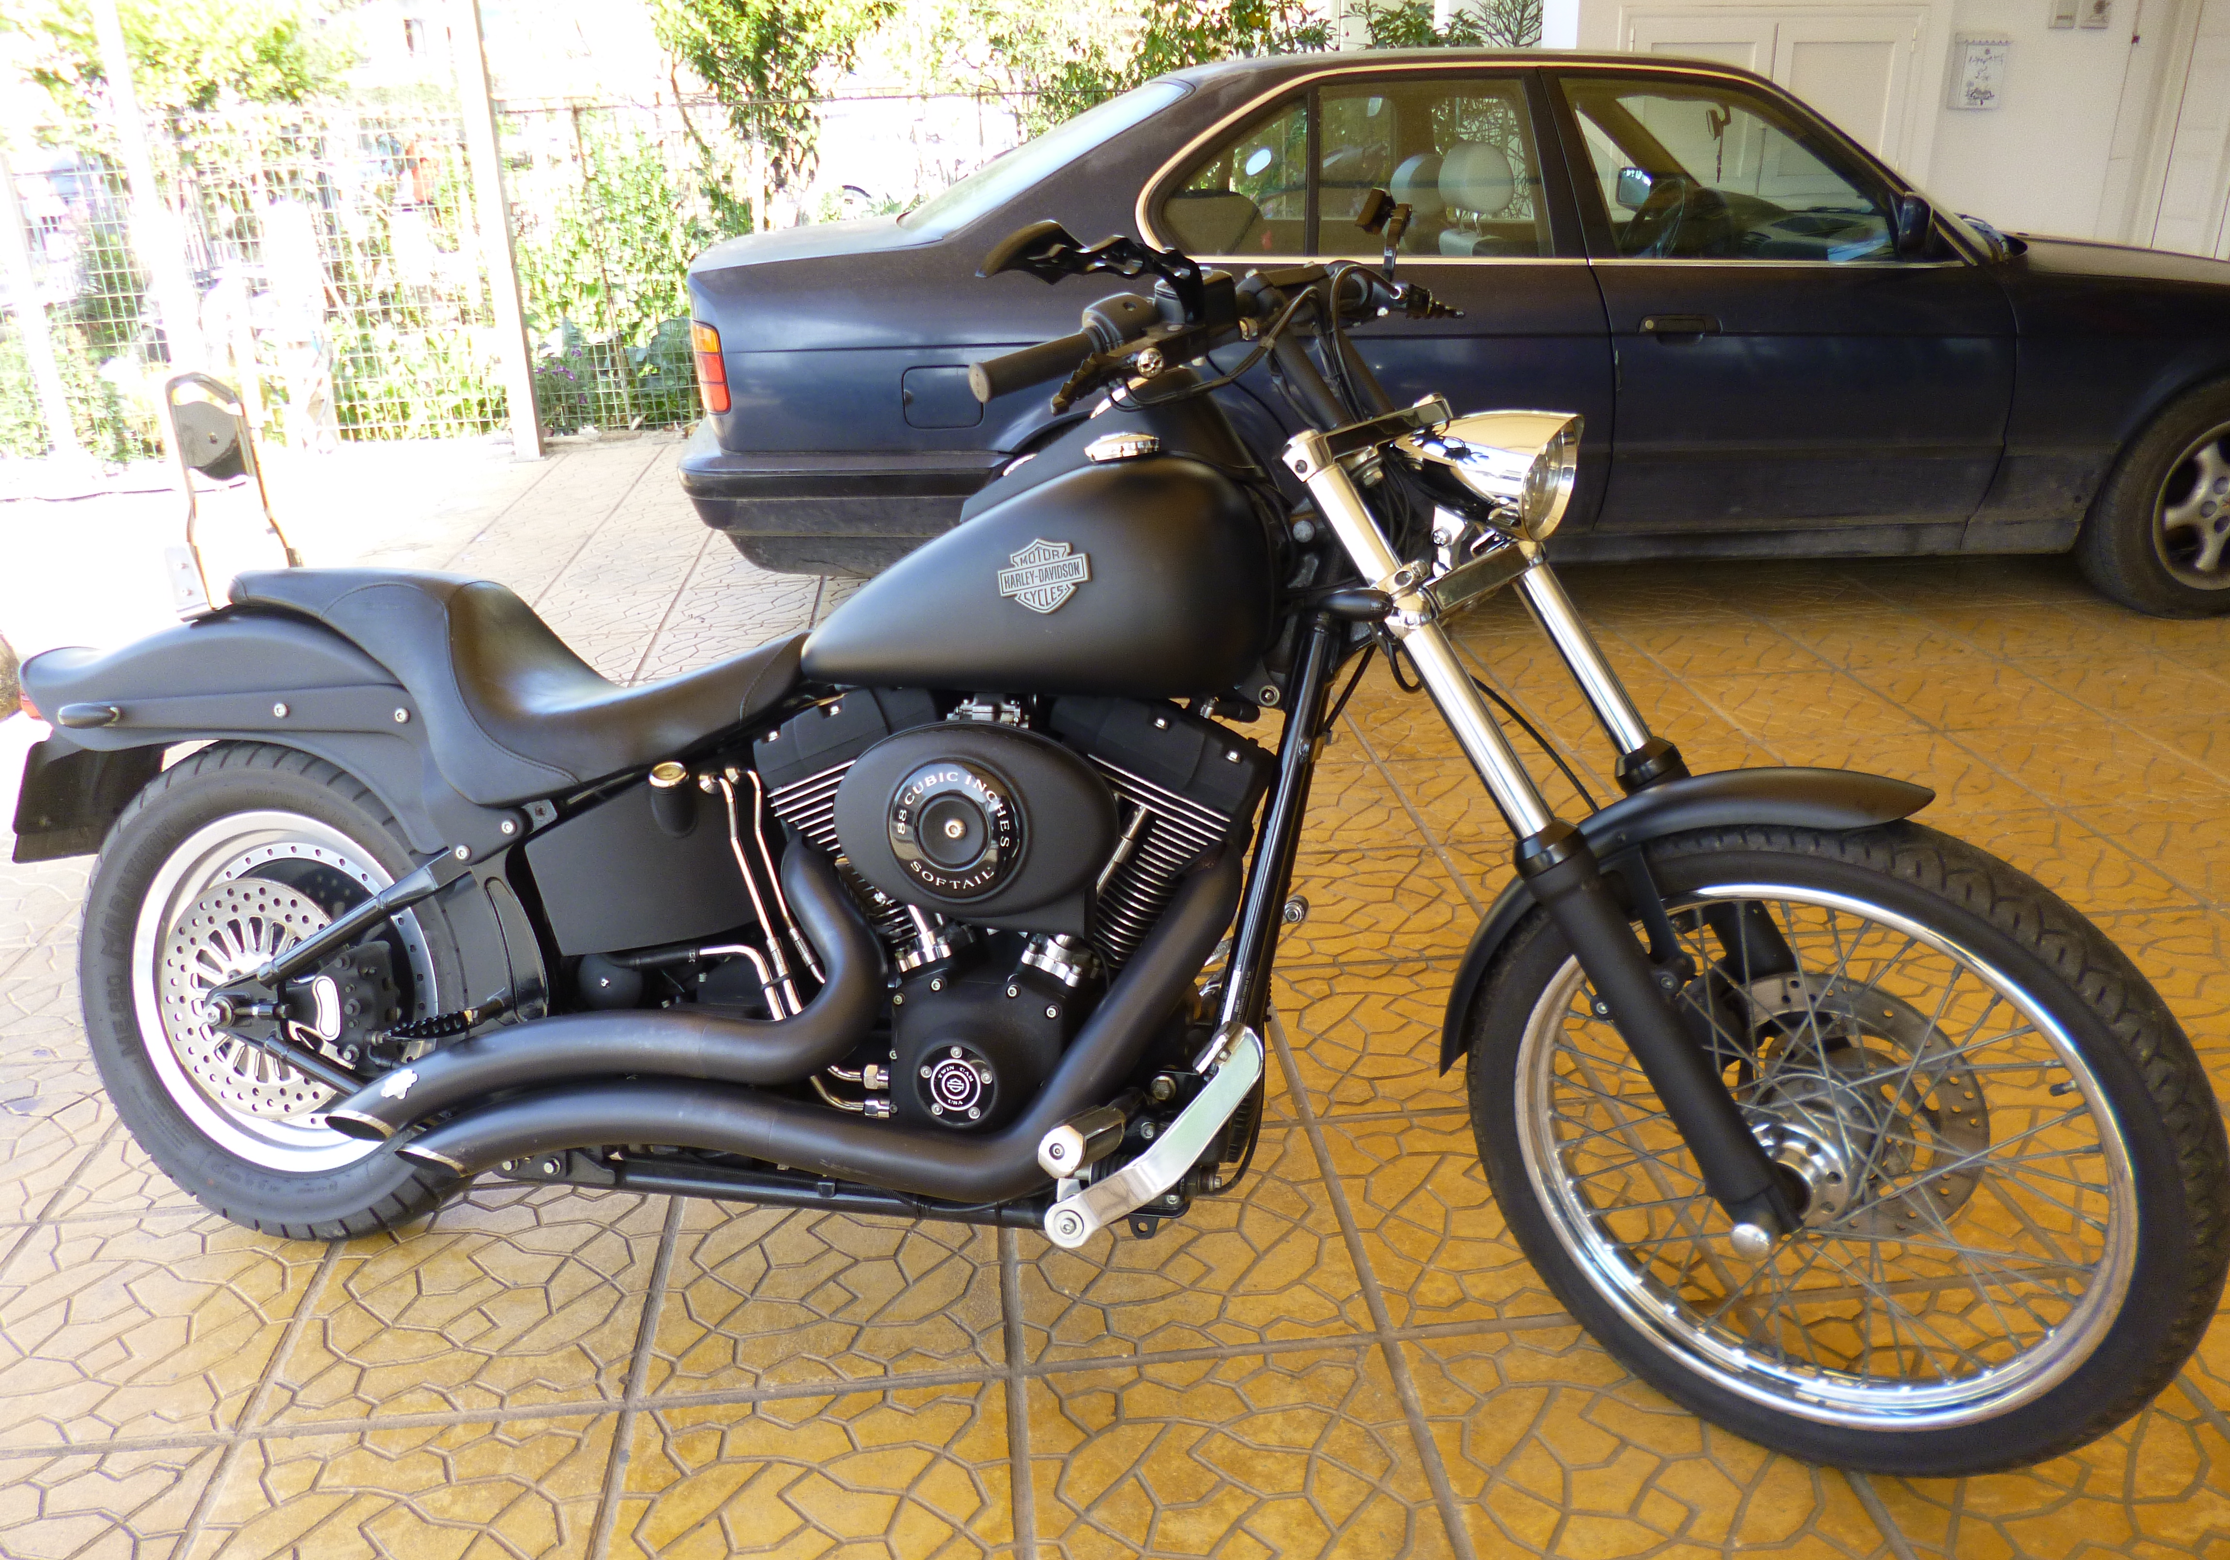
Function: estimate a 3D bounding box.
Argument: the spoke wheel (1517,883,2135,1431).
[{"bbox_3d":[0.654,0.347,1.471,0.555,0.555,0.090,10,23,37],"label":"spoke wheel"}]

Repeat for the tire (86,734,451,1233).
[{"bbox_3d":[-0.994,0.254,1.918,0.645,0.645,0.165,4,5,14],"label":"tire"}]

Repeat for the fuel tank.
[{"bbox_3d":[-0.067,-0.217,1.653,0.530,0.250,0.360,4,5,14],"label":"fuel tank"}]

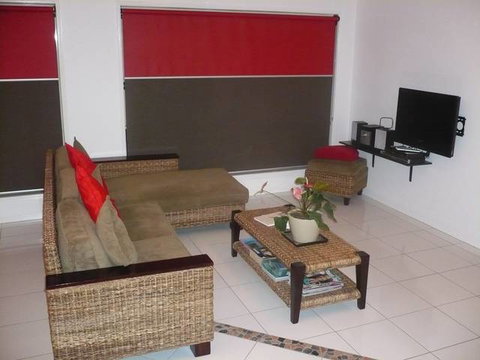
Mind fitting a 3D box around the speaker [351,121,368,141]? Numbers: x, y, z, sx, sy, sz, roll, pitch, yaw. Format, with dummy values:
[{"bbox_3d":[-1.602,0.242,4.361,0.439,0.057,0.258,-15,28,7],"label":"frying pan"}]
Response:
[{"bbox_3d":[1.371,-0.519,5.480,0.170,0.260,0.140,-5,17,-19],"label":"speaker"}]

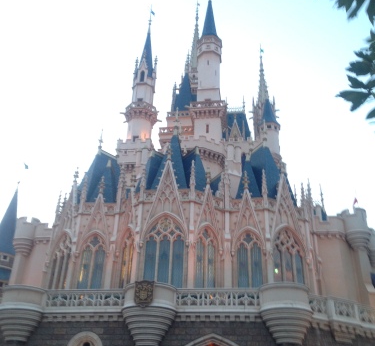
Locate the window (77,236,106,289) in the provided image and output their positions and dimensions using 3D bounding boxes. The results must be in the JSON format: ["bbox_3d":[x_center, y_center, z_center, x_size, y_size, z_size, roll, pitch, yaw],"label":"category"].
[{"bbox_3d":[-5.826,5.555,28.959,1.686,3.755,0.350,-1,-32,6],"label":"window"}]

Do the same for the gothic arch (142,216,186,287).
[{"bbox_3d":[-1.370,4.715,27.368,2.378,4.455,0.400,-1,-32,6],"label":"gothic arch"}]

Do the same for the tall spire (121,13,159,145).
[{"bbox_3d":[-3.596,-9.077,42.128,2.748,15.395,2.748,-1,-32,6],"label":"tall spire"}]

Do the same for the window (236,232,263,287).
[{"bbox_3d":[3.623,5.164,27.836,1.448,3.755,0.350,-1,-32,6],"label":"window"}]

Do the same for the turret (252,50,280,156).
[{"bbox_3d":[7.772,-7.501,47.275,2.545,13.845,2.545,-1,-32,6],"label":"turret"}]

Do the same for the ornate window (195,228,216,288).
[{"bbox_3d":[1.005,4.974,27.465,1.405,3.965,0.350,15,-34,-19],"label":"ornate window"}]

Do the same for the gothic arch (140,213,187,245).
[{"bbox_3d":[-1.407,3.364,28.219,2.687,2.070,0.450,-1,-32,6],"label":"gothic arch"}]

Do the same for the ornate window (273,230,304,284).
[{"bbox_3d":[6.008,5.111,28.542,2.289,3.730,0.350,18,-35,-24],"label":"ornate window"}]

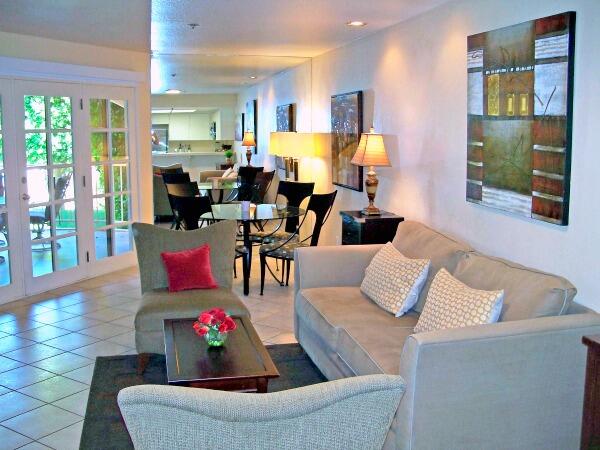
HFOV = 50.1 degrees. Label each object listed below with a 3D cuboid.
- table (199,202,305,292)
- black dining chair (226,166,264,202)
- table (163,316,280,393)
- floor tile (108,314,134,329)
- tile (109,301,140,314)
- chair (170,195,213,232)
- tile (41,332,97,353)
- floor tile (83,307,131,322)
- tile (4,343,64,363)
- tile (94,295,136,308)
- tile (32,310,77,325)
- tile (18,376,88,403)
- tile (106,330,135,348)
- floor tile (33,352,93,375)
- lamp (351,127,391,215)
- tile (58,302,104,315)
[{"bbox_3d":[-0.568,0.225,6.877,1.260,0.740,1.260,-1,9,-14],"label":"table"},{"bbox_3d":[-0.860,-0.342,9.433,0.459,0.996,0.561,6,10,30],"label":"black dining chair"},{"bbox_3d":[-0.478,0.882,3.612,0.537,0.430,0.990,-1,9,-13],"label":"table"},{"bbox_3d":[-1.405,0.814,5.414,0.317,0.010,0.317,6,10,31],"label":"floor tile"},{"bbox_3d":[-1.492,0.749,5.823,0.325,0.010,0.325,6,10,32],"label":"tile"},{"bbox_3d":[-0.902,0.197,6.216,0.450,0.980,0.520,5,10,30],"label":"chair"},{"bbox_3d":[-1.683,0.865,4.722,0.311,0.010,0.311,6,10,31],"label":"tile"},{"bbox_3d":[-1.666,0.785,5.564,0.325,0.010,0.325,6,10,32],"label":"floor tile"},{"bbox_3d":[-1.910,0.924,4.602,0.317,0.010,0.317,6,10,31],"label":"tile"},{"bbox_3d":[-1.771,0.718,6.006,0.325,0.010,0.325,6,10,32],"label":"tile"},{"bbox_3d":[-2.121,0.791,5.488,0.325,0.010,0.325,6,10,32],"label":"tile"},{"bbox_3d":[-1.485,0.995,3.875,0.311,0.010,0.311,6,10,31],"label":"tile"},{"bbox_3d":[-1.300,0.882,4.978,0.317,0.010,0.317,6,10,31],"label":"tile"},{"bbox_3d":[-1.629,0.953,4.420,0.325,0.010,0.325,6,10,32],"label":"floor tile"},{"bbox_3d":[0.583,-0.425,5.227,0.270,0.699,0.270,-1,9,-14],"label":"lamp"},{"bbox_3d":[-1.951,0.752,5.746,0.317,0.010,0.317,6,10,31],"label":"tile"}]

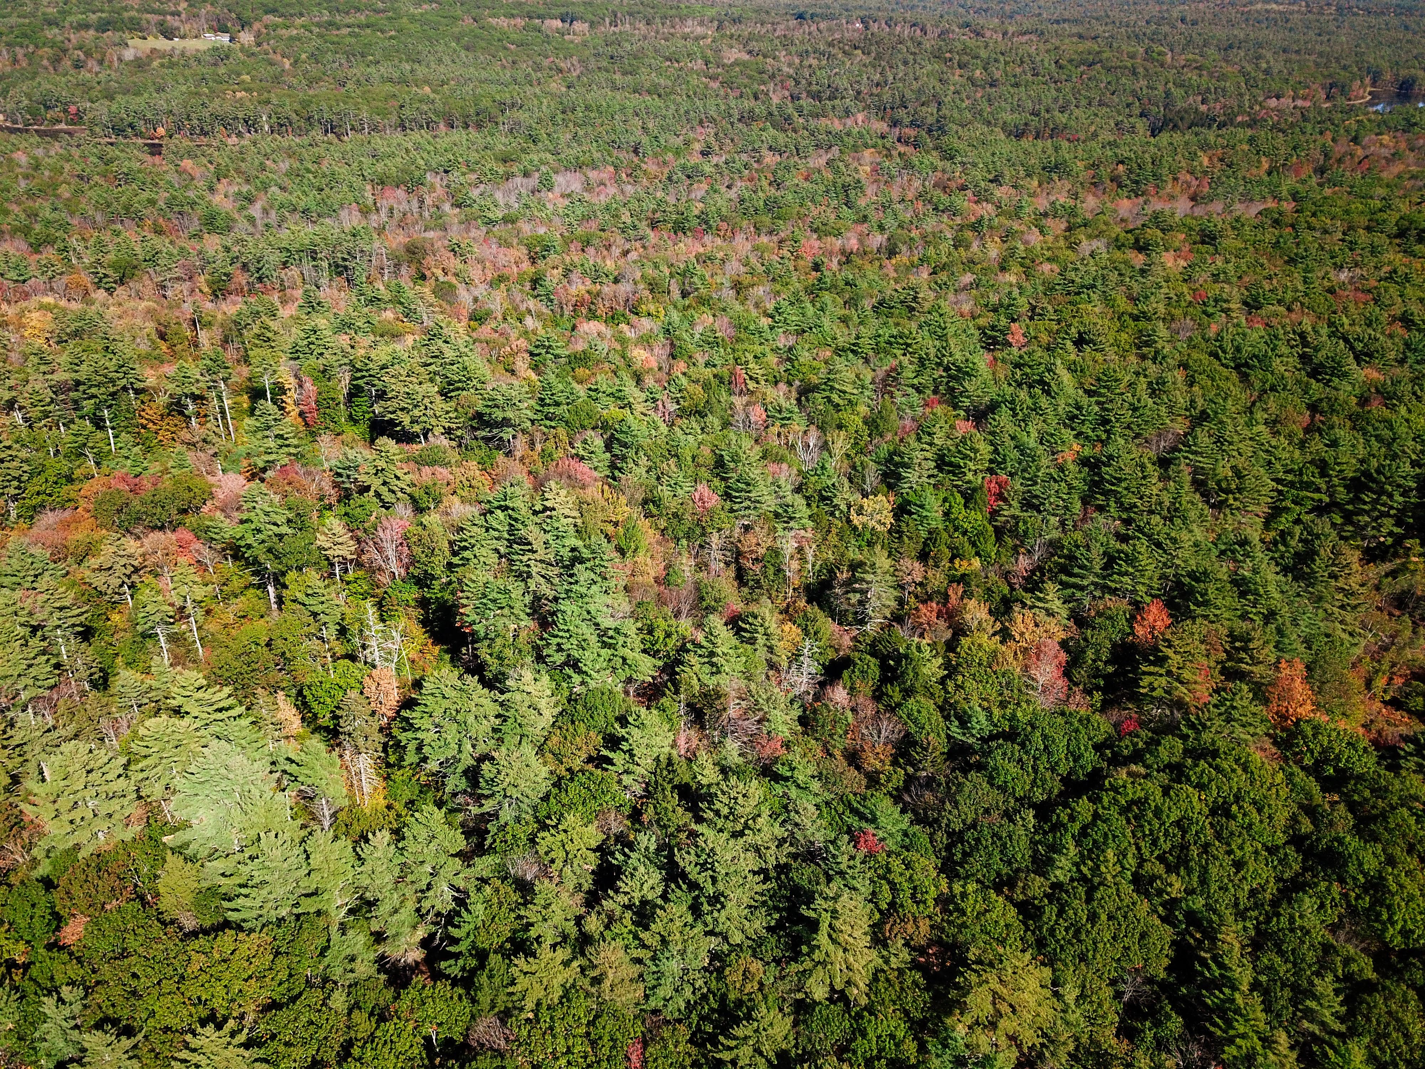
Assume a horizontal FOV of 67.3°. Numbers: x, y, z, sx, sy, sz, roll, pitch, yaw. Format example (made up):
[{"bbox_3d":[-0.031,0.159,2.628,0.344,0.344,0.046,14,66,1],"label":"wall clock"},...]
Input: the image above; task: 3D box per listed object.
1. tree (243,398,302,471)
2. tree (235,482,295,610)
[{"bbox_3d":[-86.650,-16.160,211.410,11.630,22.000,11.630,0,28,0],"label":"tree"},{"bbox_3d":[-71.850,3.420,172.410,9.830,24.500,9.830,0,28,0],"label":"tree"}]

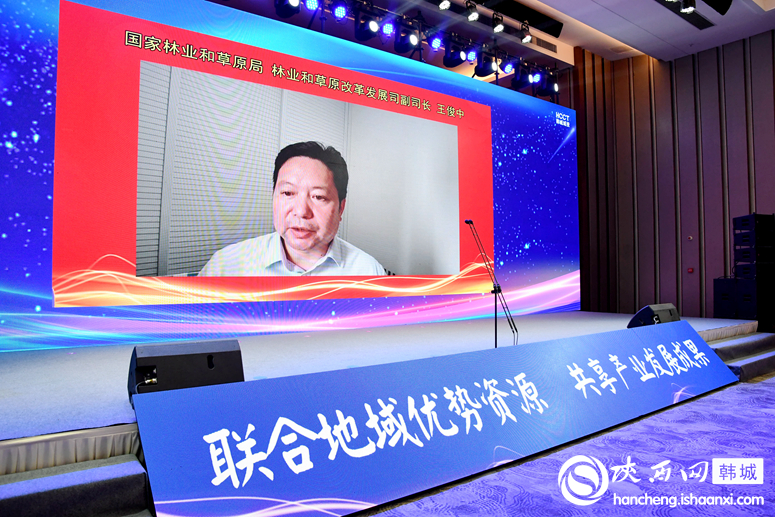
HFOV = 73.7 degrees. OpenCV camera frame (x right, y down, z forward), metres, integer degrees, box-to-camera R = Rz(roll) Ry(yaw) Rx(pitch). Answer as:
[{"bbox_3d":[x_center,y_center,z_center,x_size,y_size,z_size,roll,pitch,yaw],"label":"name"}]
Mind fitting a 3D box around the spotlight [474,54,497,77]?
[{"bbox_3d":[1.976,-3.906,10.423,0.340,0.440,0.340,1,-3,-38],"label":"spotlight"}]

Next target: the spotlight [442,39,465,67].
[{"bbox_3d":[1.269,-3.936,9.940,0.340,0.440,0.340,1,-3,-38],"label":"spotlight"}]

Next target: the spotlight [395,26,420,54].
[{"bbox_3d":[0.360,-3.959,9.318,0.340,0.440,0.340,1,-3,-38],"label":"spotlight"}]

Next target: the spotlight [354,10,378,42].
[{"bbox_3d":[-0.360,-3.989,8.827,0.340,0.440,0.340,1,-3,-38],"label":"spotlight"}]

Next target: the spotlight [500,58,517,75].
[{"bbox_3d":[2.529,-4.014,10.806,0.240,0.260,0.260,1,39,-38],"label":"spotlight"}]

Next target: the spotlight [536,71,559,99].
[{"bbox_3d":[3.562,-3.858,11.507,0.340,0.440,0.340,1,-3,-38],"label":"spotlight"}]

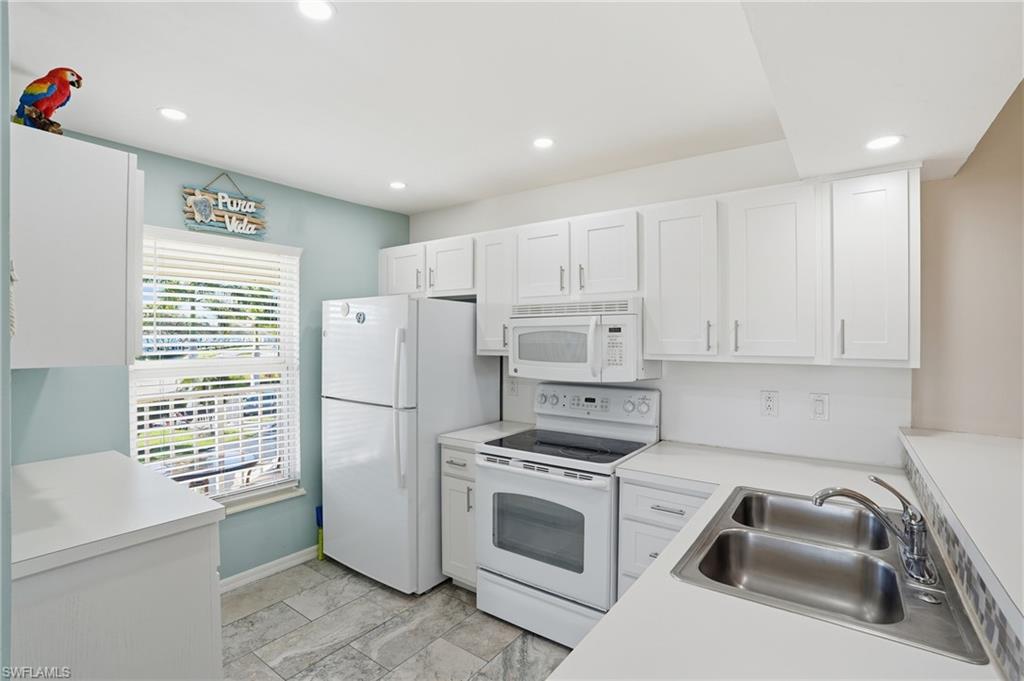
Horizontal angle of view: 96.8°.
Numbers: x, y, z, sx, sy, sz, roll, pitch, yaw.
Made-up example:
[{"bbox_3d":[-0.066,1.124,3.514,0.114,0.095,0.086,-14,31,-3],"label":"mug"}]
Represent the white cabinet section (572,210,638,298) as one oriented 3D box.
[{"bbox_3d":[0.576,-0.446,2.555,0.380,0.429,0.330,0,0,33],"label":"white cabinet section"}]

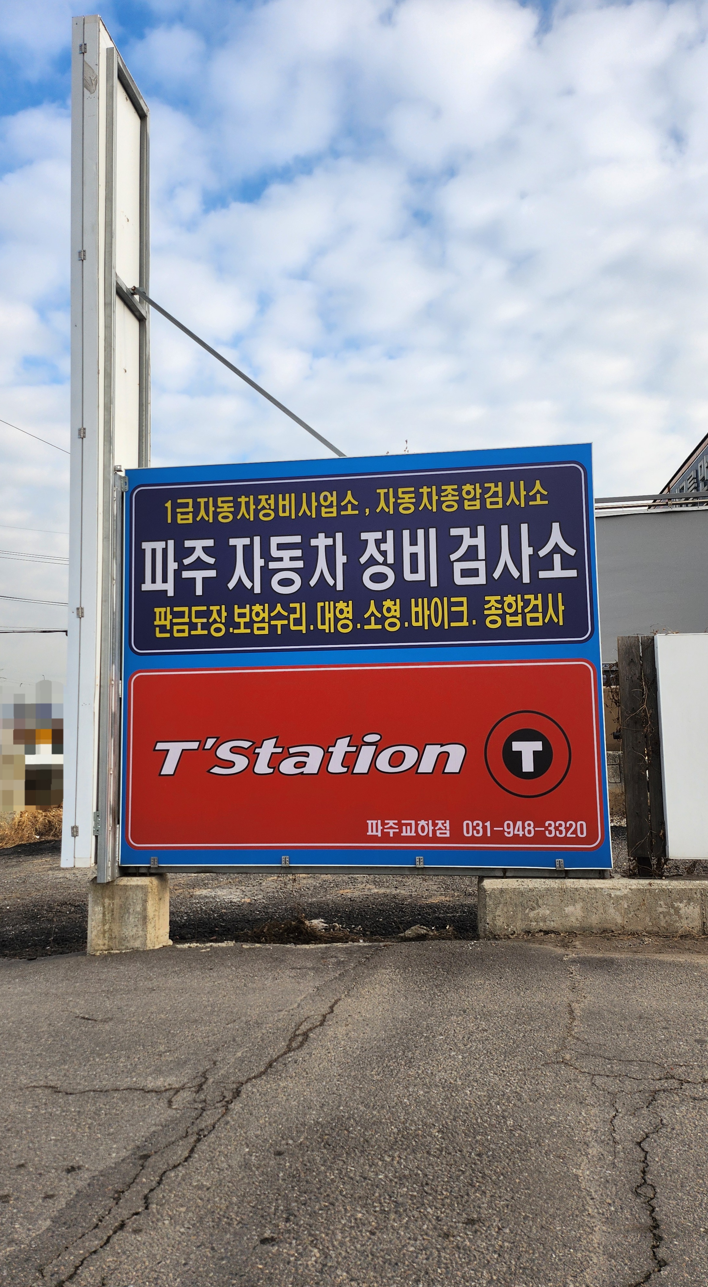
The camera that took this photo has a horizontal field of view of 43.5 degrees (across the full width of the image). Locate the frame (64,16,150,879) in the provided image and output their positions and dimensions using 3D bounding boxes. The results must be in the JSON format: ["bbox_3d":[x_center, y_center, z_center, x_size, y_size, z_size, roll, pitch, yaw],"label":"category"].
[{"bbox_3d":[-1.840,-1.473,6.787,0.250,6.319,1.024,-2,-6,7],"label":"frame"}]

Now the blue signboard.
[{"bbox_3d":[0.011,0.106,6.195,3.325,2.833,0.153,-2,-6,8],"label":"blue signboard"}]

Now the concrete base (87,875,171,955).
[{"bbox_3d":[-1.600,1.892,6.328,0.524,0.517,0.357,-2,-6,8],"label":"concrete base"}]

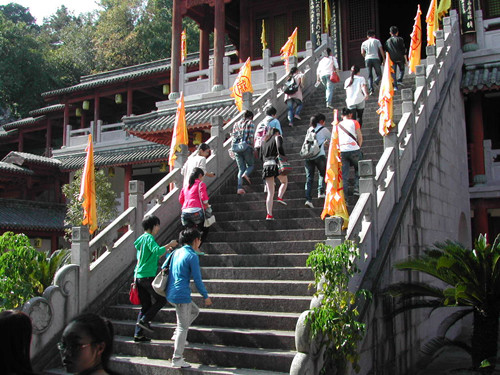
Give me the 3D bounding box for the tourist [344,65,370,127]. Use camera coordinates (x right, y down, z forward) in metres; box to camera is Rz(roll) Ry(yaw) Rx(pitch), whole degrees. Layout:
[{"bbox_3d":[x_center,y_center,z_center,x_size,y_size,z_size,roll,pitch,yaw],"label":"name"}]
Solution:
[{"bbox_3d":[2.192,-1.738,11.191,0.480,1.520,0.420,-4,-9,27],"label":"tourist"}]

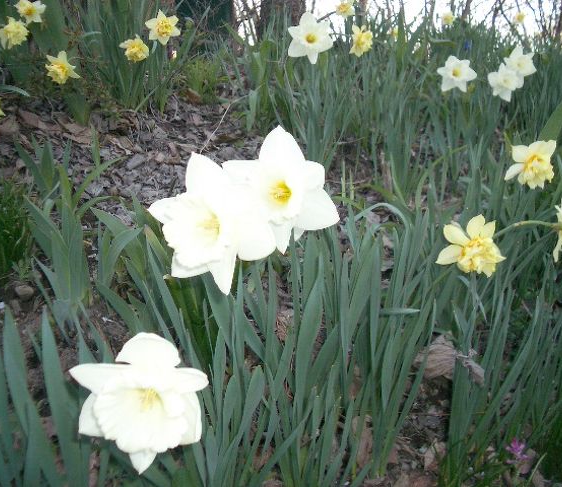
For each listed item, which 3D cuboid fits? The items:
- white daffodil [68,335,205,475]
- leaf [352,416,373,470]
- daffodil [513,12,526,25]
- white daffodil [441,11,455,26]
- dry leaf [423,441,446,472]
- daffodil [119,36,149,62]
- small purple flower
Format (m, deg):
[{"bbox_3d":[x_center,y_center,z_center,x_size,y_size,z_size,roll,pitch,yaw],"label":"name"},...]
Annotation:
[{"bbox_3d":[-0.106,0.119,0.490,0.103,0.103,0.060,-2,9,-6],"label":"white daffodil"},{"bbox_3d":[0.107,0.261,0.865,0.030,0.020,0.080,4,33,6],"label":"leaf"},{"bbox_3d":[1.162,-1.096,3.200,0.066,0.062,0.045,-2,7,-5],"label":"daffodil"},{"bbox_3d":[0.912,-1.233,3.600,0.078,0.085,0.050,5,29,13],"label":"white daffodil"},{"bbox_3d":[0.197,0.274,0.845,0.030,0.020,0.040,-4,33,-6],"label":"dry leaf"},{"bbox_3d":[-0.337,-0.443,1.500,0.067,0.060,0.045,-6,26,-14],"label":"daffodil"},{"bbox_3d":[0.294,0.260,0.820,0.026,0.028,0.025,0,22,0],"label":"small purple flower"}]

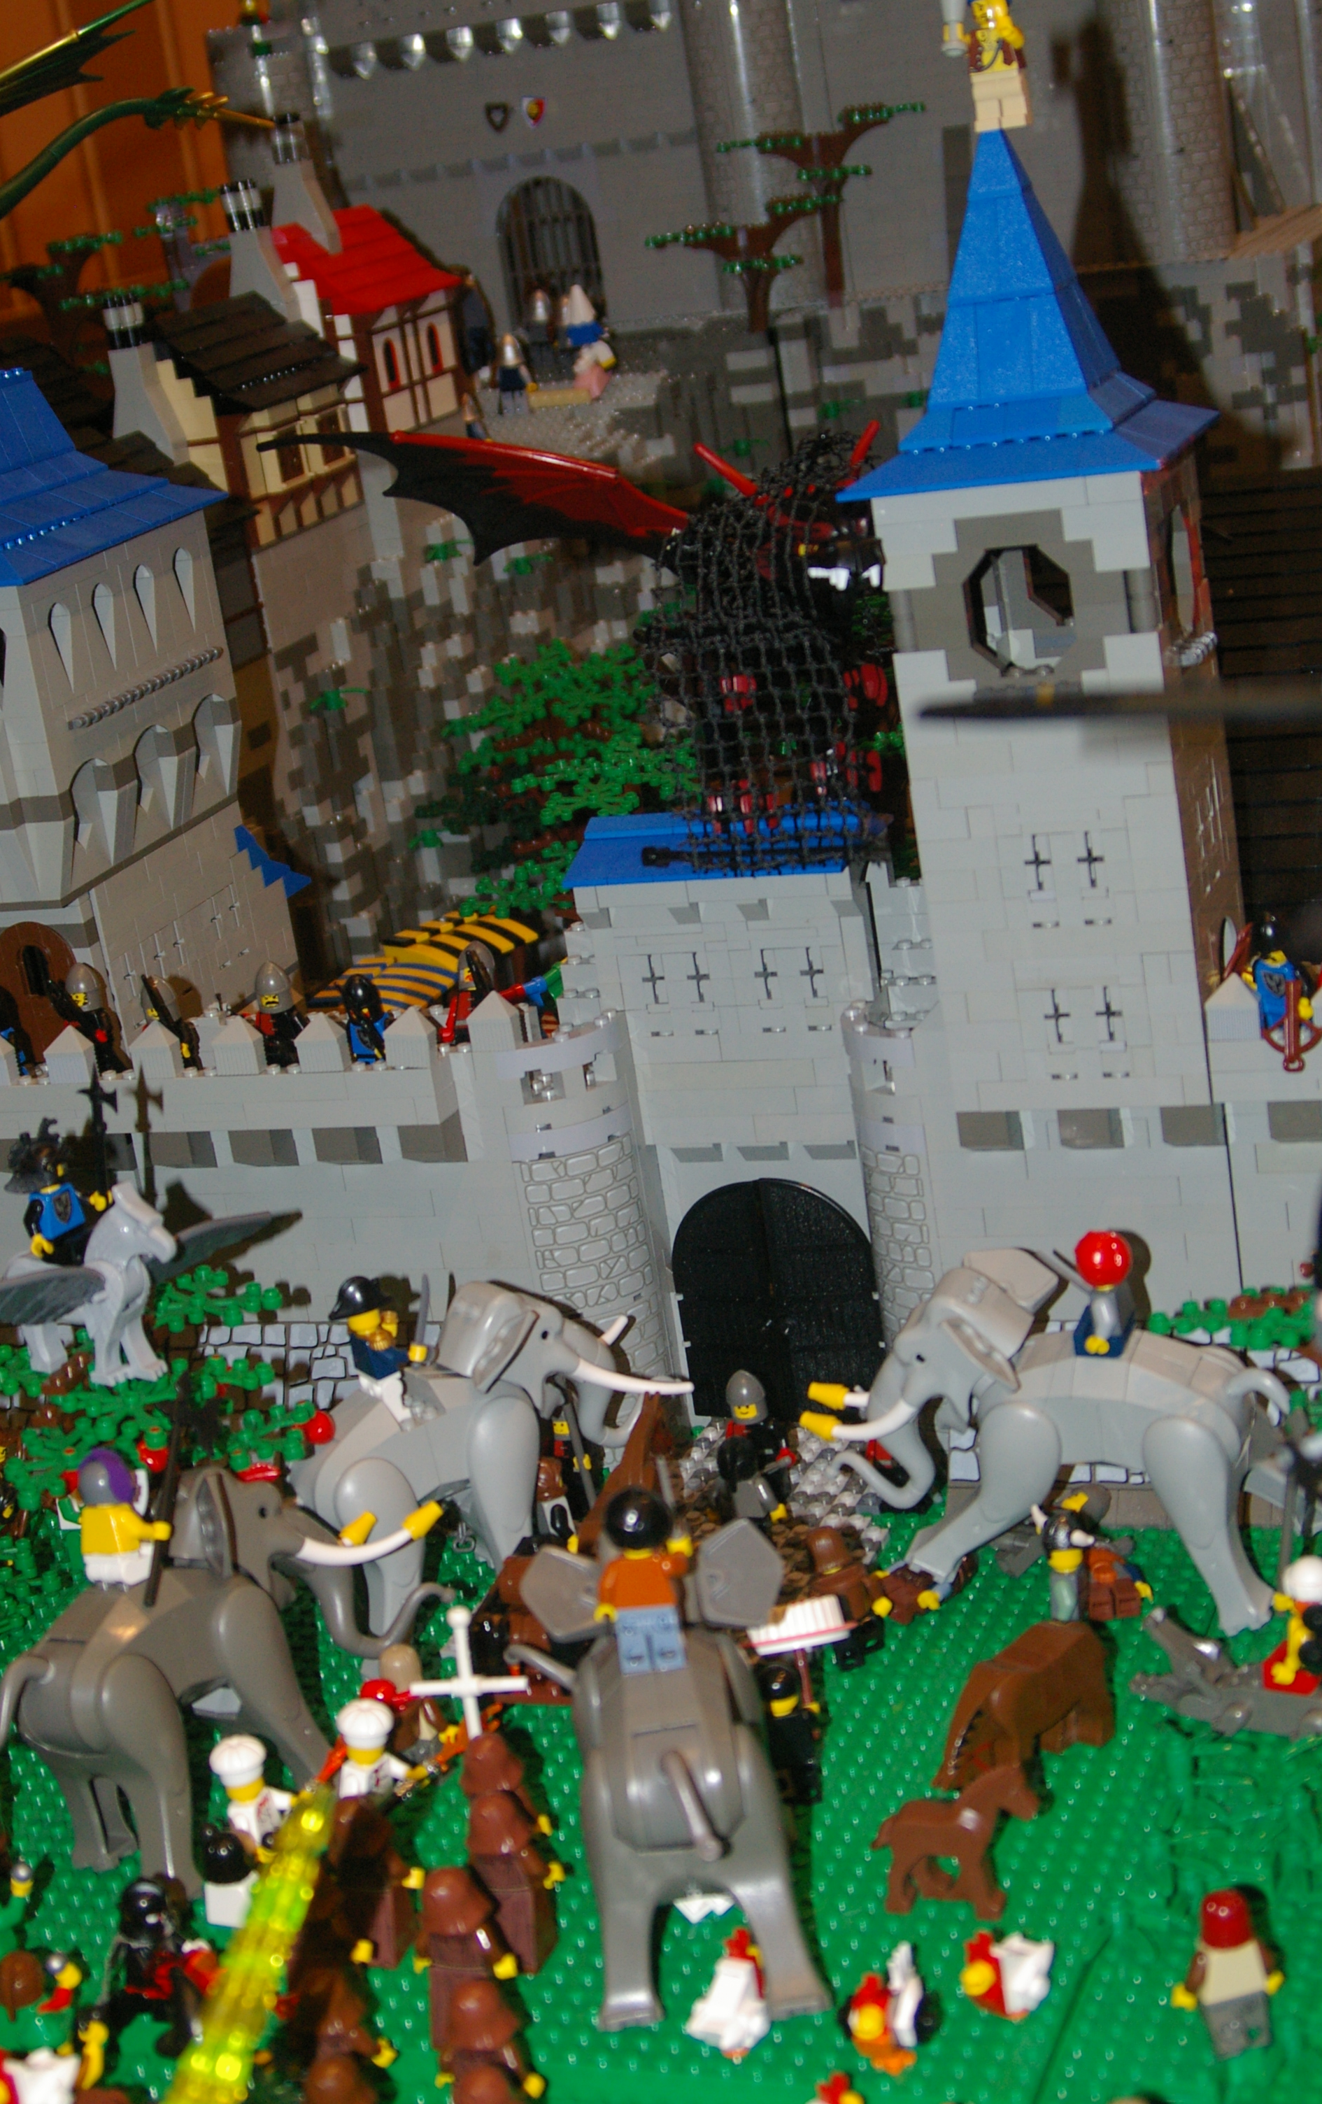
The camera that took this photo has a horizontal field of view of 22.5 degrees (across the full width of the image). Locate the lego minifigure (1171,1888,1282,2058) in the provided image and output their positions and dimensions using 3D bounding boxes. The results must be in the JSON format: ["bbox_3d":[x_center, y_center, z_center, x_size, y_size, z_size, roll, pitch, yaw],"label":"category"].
[{"bbox_3d":[0.133,0.215,0.778,0.026,0.043,0.012,-11,18,-8],"label":"lego minifigure"}]

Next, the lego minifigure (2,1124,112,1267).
[{"bbox_3d":[-0.185,0.044,1.012,0.024,0.041,0.027,10,25,44],"label":"lego minifigure"}]

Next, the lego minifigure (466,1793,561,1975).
[{"bbox_3d":[-0.039,0.211,0.859,0.026,0.051,0.017,-2,19,21],"label":"lego minifigure"}]

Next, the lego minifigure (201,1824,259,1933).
[{"bbox_3d":[-0.114,0.221,0.890,0.024,0.034,0.016,0,20,24],"label":"lego minifigure"}]

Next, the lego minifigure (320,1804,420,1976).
[{"bbox_3d":[-0.076,0.215,0.871,0.026,0.048,0.017,-2,19,21],"label":"lego minifigure"}]

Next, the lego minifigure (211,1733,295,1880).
[{"bbox_3d":[-0.109,0.209,0.905,0.019,0.048,0.026,9,25,44],"label":"lego minifigure"}]

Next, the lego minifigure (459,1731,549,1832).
[{"bbox_3d":[-0.043,0.203,0.889,0.026,0.048,0.018,-2,19,21],"label":"lego minifigure"}]

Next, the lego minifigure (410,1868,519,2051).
[{"bbox_3d":[-0.049,0.224,0.828,0.026,0.048,0.018,-2,19,21],"label":"lego minifigure"}]

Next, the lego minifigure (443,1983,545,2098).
[{"bbox_3d":[-0.039,0.237,0.780,0.026,0.050,0.017,-2,19,21],"label":"lego minifigure"}]

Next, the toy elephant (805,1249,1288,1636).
[{"bbox_3d":[0.116,0.113,1.003,0.148,0.103,0.068,-2,19,21],"label":"toy elephant"}]

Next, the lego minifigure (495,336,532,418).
[{"bbox_3d":[-0.081,-0.369,1.806,0.025,0.043,0.014,-2,19,21],"label":"lego minifigure"}]

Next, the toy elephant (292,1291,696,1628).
[{"bbox_3d":[-0.059,0.125,1.051,0.150,0.102,0.066,-21,21,-34],"label":"toy elephant"}]

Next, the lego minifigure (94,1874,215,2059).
[{"bbox_3d":[-0.129,0.232,0.842,0.024,0.048,0.032,2,21,30],"label":"lego minifigure"}]

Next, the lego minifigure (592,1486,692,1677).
[{"bbox_3d":[-0.005,0.134,0.846,0.026,0.043,0.015,-8,3,2],"label":"lego minifigure"}]

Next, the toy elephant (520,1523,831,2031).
[{"bbox_3d":[0.004,0.174,0.870,0.068,0.102,0.135,-9,18,0],"label":"toy elephant"}]

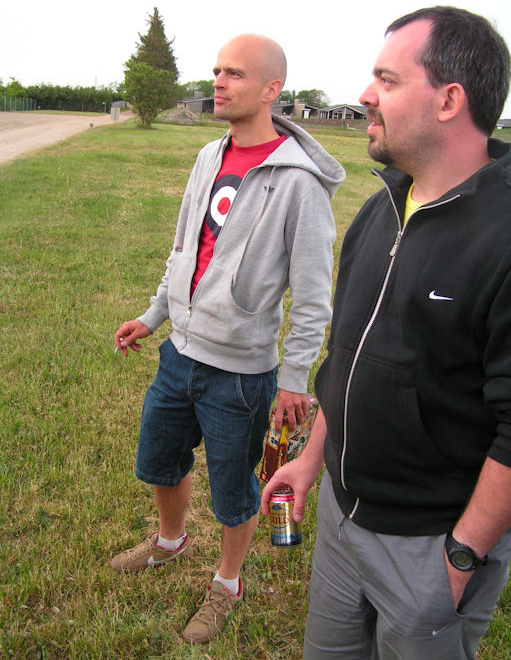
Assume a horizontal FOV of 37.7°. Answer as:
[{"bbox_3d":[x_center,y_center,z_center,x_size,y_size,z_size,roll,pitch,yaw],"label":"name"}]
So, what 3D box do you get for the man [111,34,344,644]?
[{"bbox_3d":[-0.091,0.019,2.394,0.530,1.800,0.620,-12,22,-40],"label":"man"}]

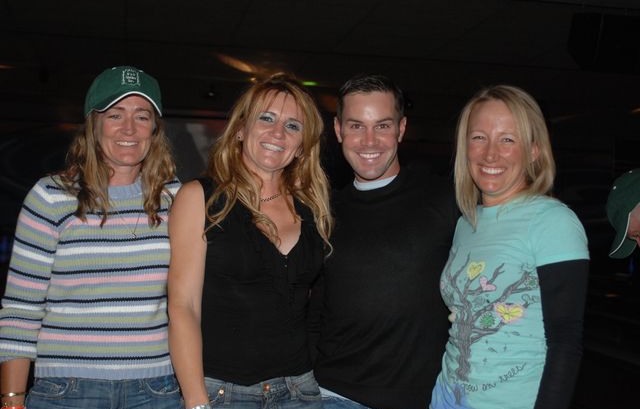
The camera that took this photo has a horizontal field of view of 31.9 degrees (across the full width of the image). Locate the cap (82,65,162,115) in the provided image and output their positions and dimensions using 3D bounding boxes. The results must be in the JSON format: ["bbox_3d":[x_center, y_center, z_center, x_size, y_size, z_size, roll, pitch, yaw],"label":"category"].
[{"bbox_3d":[-0.465,-0.266,2.660,0.175,0.125,0.250,-3,6,-20],"label":"cap"}]

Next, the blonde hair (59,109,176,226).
[{"bbox_3d":[-0.485,-0.102,2.690,0.265,0.300,0.220,-1,3,-18],"label":"blonde hair"}]

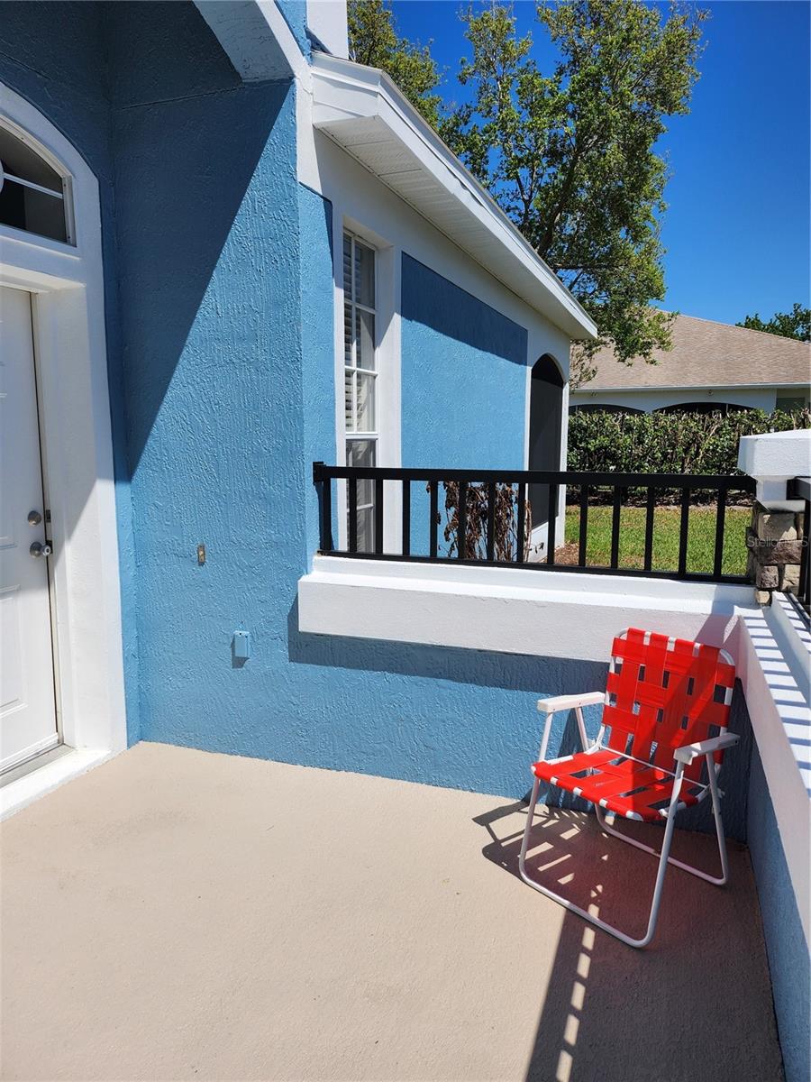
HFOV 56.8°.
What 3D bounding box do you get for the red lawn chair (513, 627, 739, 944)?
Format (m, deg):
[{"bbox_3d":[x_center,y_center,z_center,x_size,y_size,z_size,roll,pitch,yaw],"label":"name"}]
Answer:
[{"bbox_3d":[0.735,0.752,2.489,0.508,0.821,0.565,-7,11,-40],"label":"red lawn chair"}]

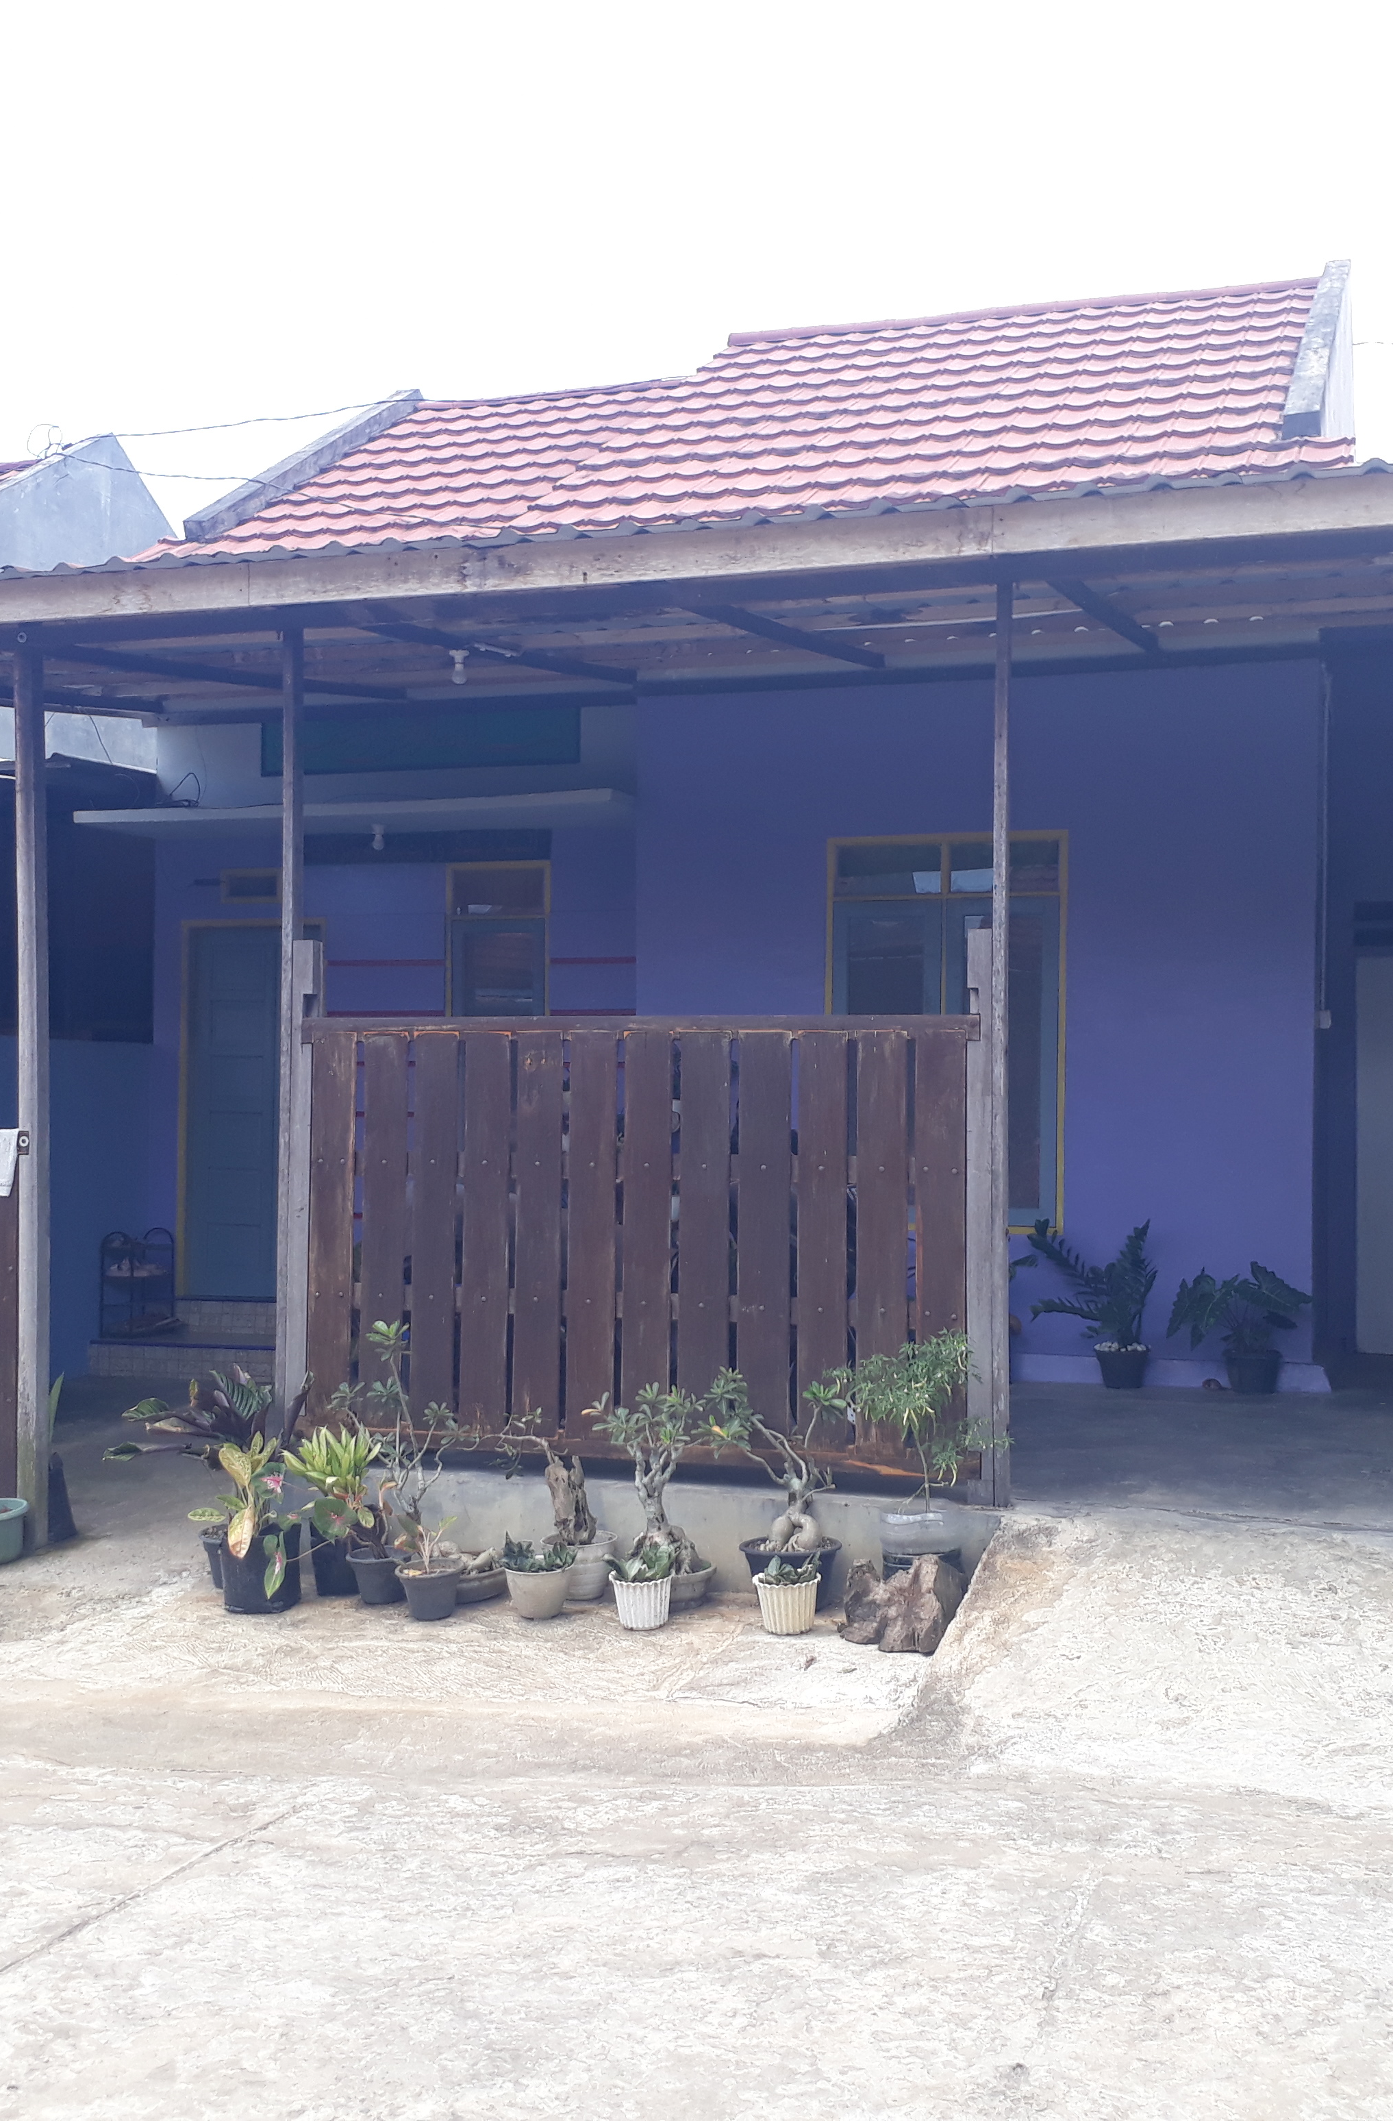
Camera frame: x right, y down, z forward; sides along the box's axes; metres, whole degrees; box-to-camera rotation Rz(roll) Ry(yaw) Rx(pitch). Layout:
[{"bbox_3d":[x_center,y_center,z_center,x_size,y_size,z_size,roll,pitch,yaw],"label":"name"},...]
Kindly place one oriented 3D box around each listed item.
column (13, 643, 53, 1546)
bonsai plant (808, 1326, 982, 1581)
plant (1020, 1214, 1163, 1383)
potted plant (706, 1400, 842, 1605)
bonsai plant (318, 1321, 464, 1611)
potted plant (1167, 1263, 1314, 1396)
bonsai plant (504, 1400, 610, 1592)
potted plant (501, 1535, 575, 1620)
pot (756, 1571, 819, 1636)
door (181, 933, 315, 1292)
[{"bbox_3d":[-2.433,0.115,8.090,0.080,3.306,0.095,-1,-2,17],"label":"column"},{"bbox_3d":[0.630,1.233,6.842,0.550,0.784,0.450,0,-2,17],"label":"bonsai plant"},{"bbox_3d":[1.688,1.040,9.425,0.588,0.716,0.500,0,-1,18],"label":"plant"},{"bbox_3d":[0.234,1.301,6.515,0.399,0.598,0.377,1,-1,0],"label":"potted plant"},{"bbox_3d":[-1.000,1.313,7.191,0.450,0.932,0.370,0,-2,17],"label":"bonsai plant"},{"bbox_3d":[2.380,1.169,9.652,0.600,0.569,0.500,0,-2,17],"label":"potted plant"},{"bbox_3d":[-0.453,1.448,7.205,0.350,0.621,0.250,0,-2,17],"label":"bonsai plant"},{"bbox_3d":[-0.467,1.511,6.481,0.205,0.230,0.205,1,-1,0],"label":"potted plant"},{"bbox_3d":[0.280,1.682,6.834,0.190,0.173,0.190,0,-1,0],"label":"pot"},{"bbox_3d":[-2.487,0.285,12.346,0.919,2.095,0.100,0,-2,17],"label":"door"}]

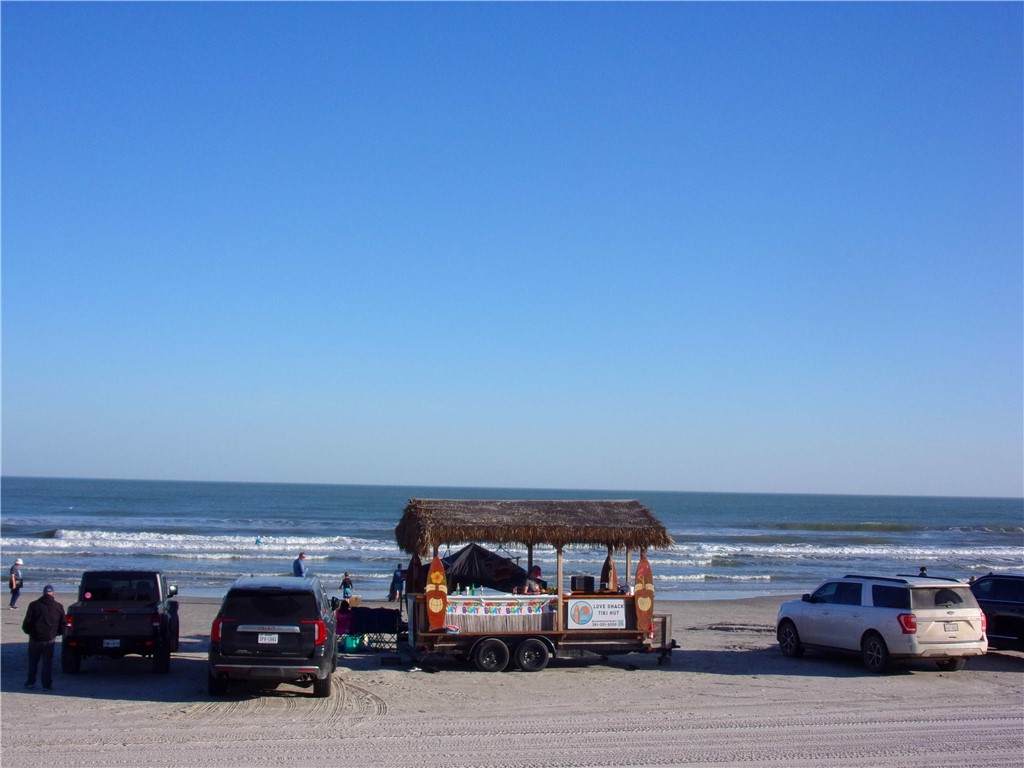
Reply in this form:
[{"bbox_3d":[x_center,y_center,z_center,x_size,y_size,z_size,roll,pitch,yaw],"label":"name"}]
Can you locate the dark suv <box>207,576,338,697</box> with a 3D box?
[{"bbox_3d":[-4.262,4.425,24.556,2.120,1.930,5.400,2,-4,-8],"label":"dark suv"}]

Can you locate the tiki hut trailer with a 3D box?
[{"bbox_3d":[0.684,4.177,28.734,5.950,3.440,2.400,2,-4,-16],"label":"tiki hut trailer"}]

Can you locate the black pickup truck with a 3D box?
[{"bbox_3d":[-7.972,4.762,28.030,2.020,1.920,5.550,2,-4,-11],"label":"black pickup truck"}]

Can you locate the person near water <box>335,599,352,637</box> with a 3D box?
[{"bbox_3d":[-3.826,5.492,30.752,0.550,1.200,0.800,2,-4,-10],"label":"person near water"}]

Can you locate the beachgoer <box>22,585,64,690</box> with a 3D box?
[{"bbox_3d":[-8.037,4.340,23.416,0.650,1.760,0.400,0,-4,12],"label":"beachgoer"}]

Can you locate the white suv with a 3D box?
[{"bbox_3d":[7.906,5.157,29.928,2.100,1.950,5.500,3,-5,-21],"label":"white suv"}]

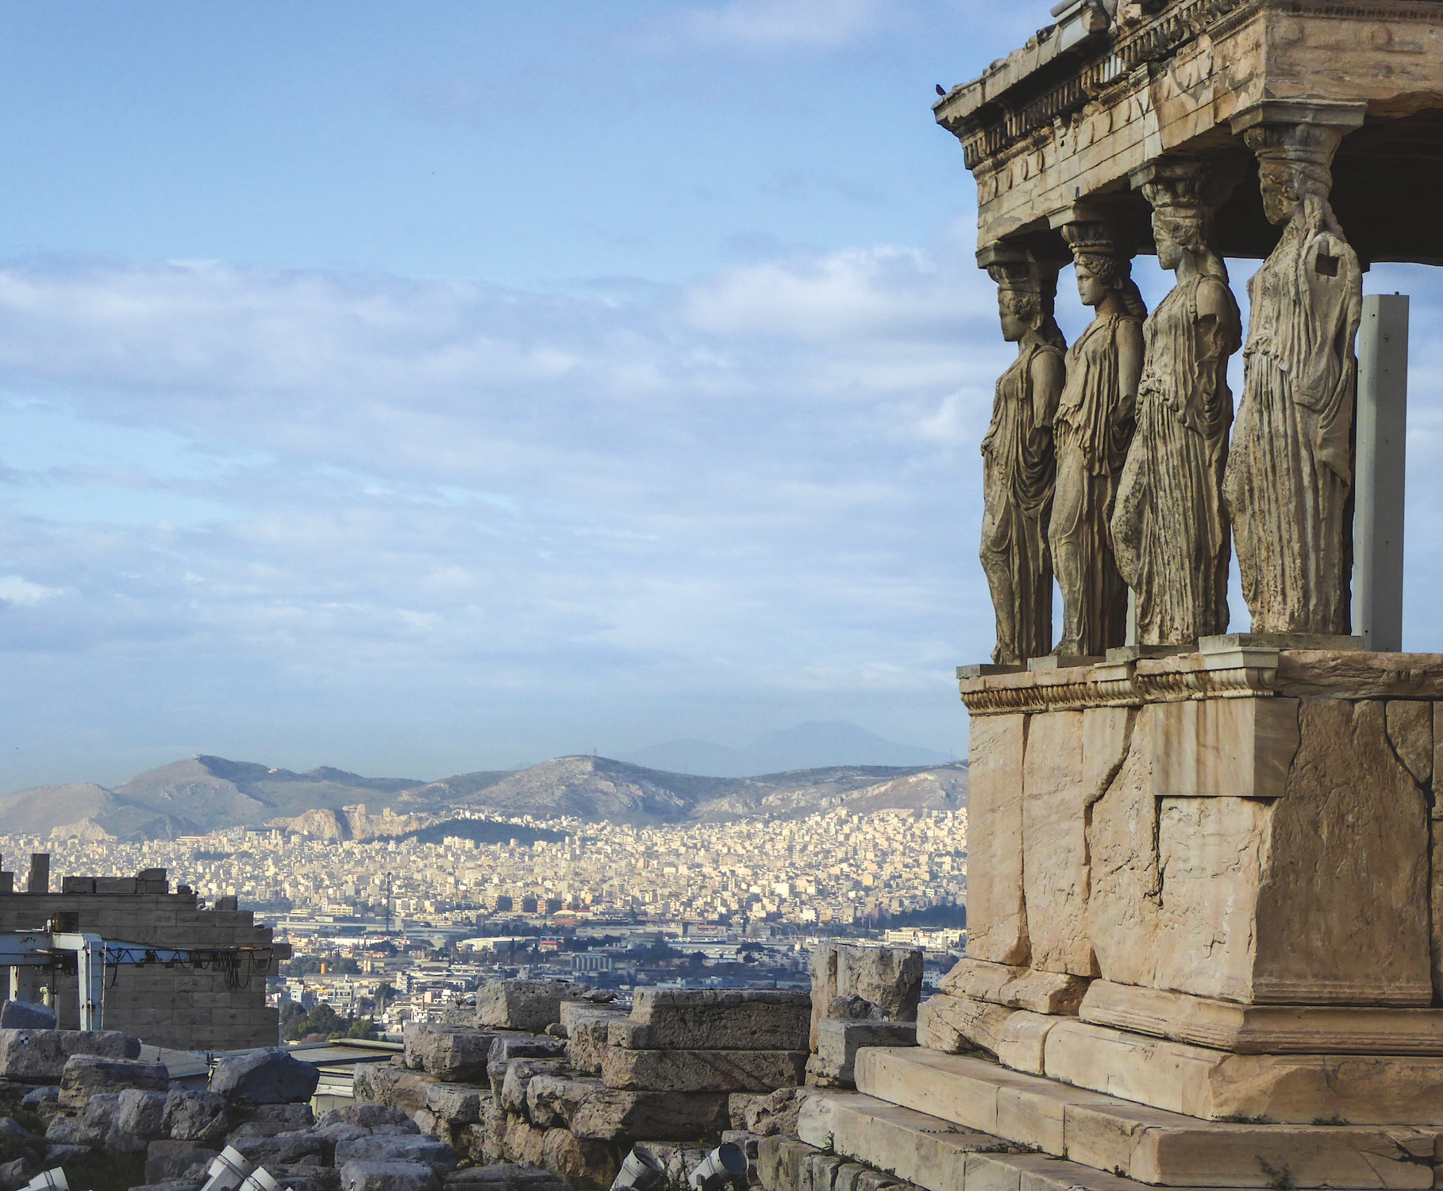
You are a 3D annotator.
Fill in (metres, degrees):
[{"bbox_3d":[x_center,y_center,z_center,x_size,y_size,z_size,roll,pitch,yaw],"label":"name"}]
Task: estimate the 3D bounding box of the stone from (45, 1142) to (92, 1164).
[{"bbox_3d":[-4.059,3.473,30.500,0.280,0.160,0.240,2,-2,-9],"label":"stone"}]

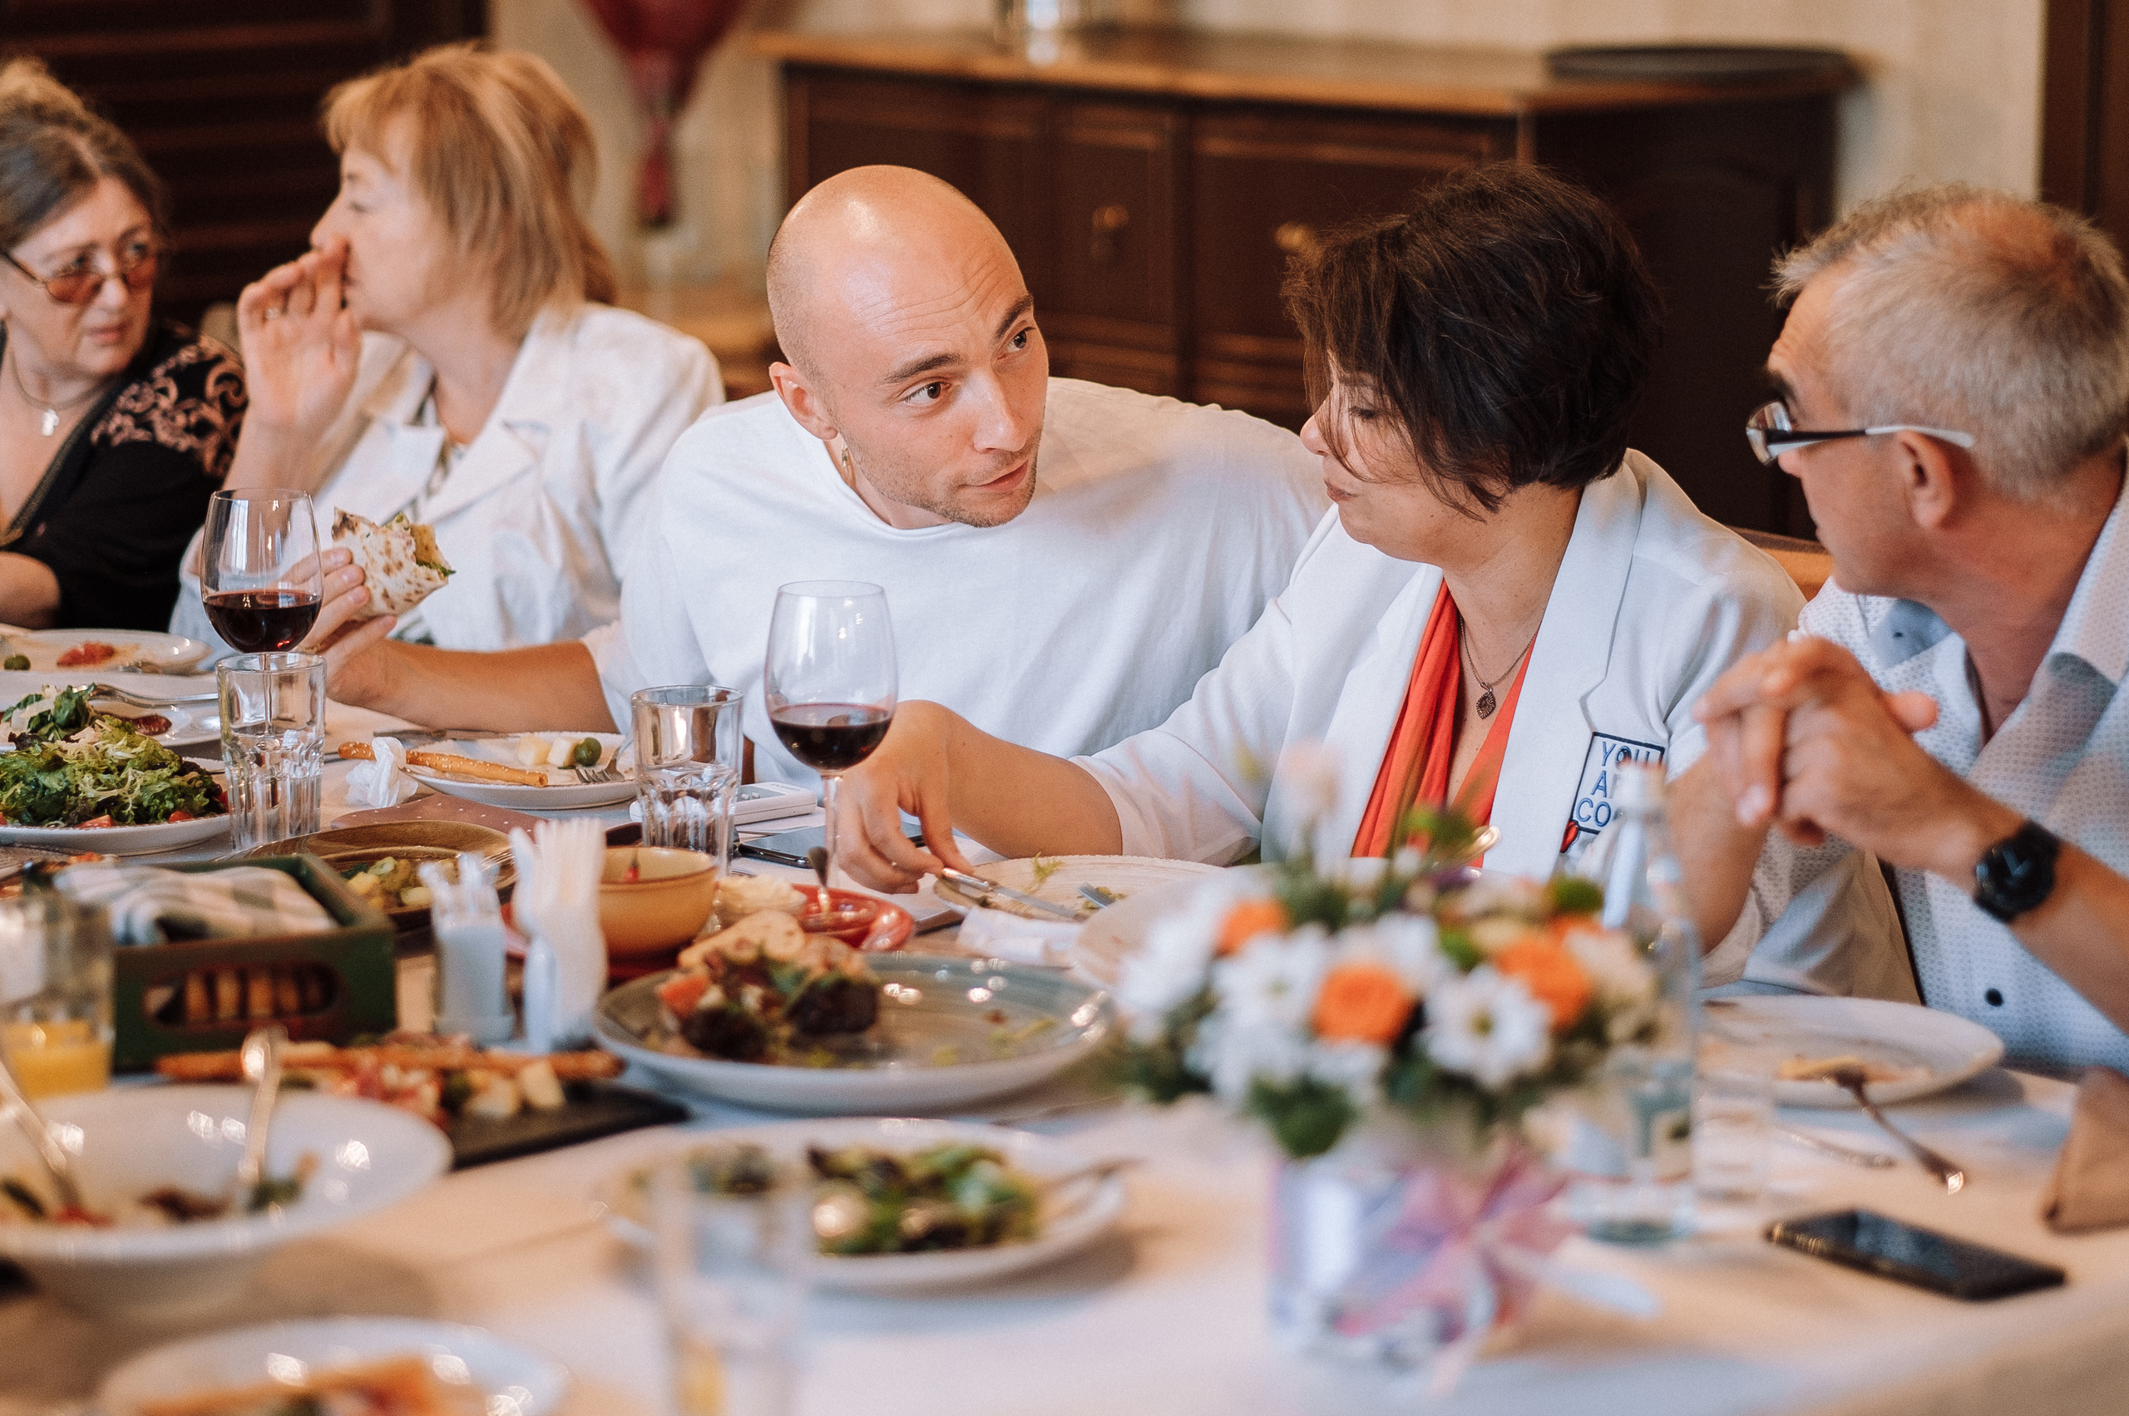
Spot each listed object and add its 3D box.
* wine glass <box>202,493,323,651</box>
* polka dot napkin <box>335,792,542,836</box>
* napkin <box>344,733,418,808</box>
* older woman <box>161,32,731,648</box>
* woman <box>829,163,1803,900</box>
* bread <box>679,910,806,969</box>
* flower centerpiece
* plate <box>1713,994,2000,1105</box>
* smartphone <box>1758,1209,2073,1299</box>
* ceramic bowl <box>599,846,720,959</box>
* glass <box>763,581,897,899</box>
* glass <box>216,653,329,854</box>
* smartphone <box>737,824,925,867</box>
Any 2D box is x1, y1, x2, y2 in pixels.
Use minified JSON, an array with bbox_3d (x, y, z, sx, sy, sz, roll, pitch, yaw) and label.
[{"bbox_3d":[-0.597,-0.047,3.713,0.089,0.225,0.089,0,10,0],"label":"wine glass"},{"bbox_3d":[-0.432,0.087,3.493,0.180,0.016,0.140,10,15,41],"label":"polka dot napkin"},{"bbox_3d":[-0.496,0.047,3.617,0.055,0.050,0.055,0,10,0],"label":"napkin"},{"bbox_3d":[-0.550,0.083,4.131,0.520,1.250,0.700,8,13,38],"label":"older woman"},{"bbox_3d":[0.220,0.254,3.299,0.600,1.220,0.680,6,12,30],"label":"woman"},{"bbox_3d":[-0.192,0.132,2.963,0.076,0.035,0.045,0,10,0],"label":"bread"},{"bbox_3d":[0.155,0.176,2.386,0.260,0.268,0.240,0,10,0],"label":"flower centerpiece"},{"bbox_3d":[0.425,0.202,2.791,0.210,0.024,0.210,0,10,0],"label":"plate"},{"bbox_3d":[0.422,0.271,2.459,0.070,0.008,0.145,-9,14,-41],"label":"smartphone"},{"bbox_3d":[-0.276,0.123,3.185,0.108,0.052,0.108,0,10,0],"label":"ceramic bowl"},{"bbox_3d":[-0.150,0.027,3.231,0.084,0.211,0.084,0,10,0],"label":"glass"},{"bbox_3d":[-0.563,0.032,3.538,0.077,0.133,0.077,0,10,0],"label":"glass"},{"bbox_3d":[-0.148,0.093,3.439,0.145,0.008,0.070,-9,14,-41],"label":"smartphone"}]

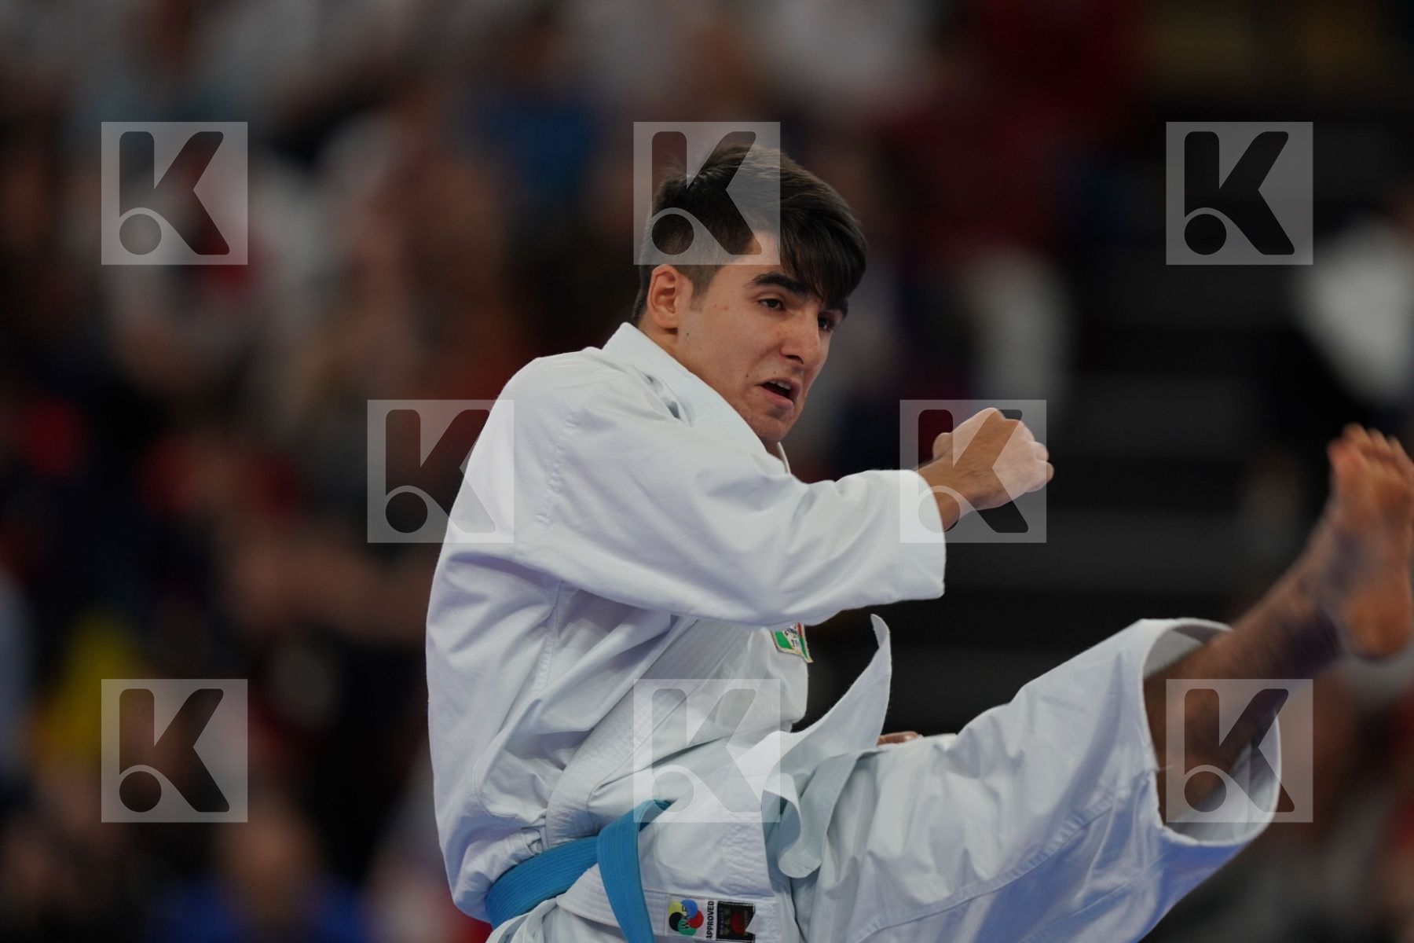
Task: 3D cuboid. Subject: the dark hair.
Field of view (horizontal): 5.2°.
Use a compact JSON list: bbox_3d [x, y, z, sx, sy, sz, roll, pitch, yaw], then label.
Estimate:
[{"bbox_3d":[0.039,-0.197,14.100,0.175,0.187,0.215,18,0,-42],"label":"dark hair"}]

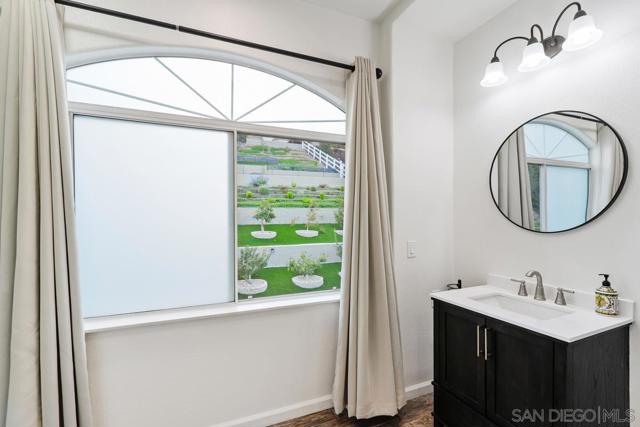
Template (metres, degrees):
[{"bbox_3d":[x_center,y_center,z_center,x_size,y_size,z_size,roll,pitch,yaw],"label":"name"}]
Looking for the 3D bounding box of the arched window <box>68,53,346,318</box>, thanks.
[{"bbox_3d":[-0.616,-0.215,1.989,1.850,1.669,0.100,0,-1,-22],"label":"arched window"}]

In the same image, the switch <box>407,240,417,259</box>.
[{"bbox_3d":[0.710,0.280,2.182,0.074,0.120,0.012,0,-1,-22],"label":"switch"}]

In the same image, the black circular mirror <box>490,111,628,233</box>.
[{"bbox_3d":[1.363,-0.239,1.715,0.025,0.715,0.715,0,-1,-22],"label":"black circular mirror"}]

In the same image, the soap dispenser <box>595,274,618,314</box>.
[{"bbox_3d":[1.421,0.401,1.409,0.083,0.180,0.083,0,-1,-6],"label":"soap dispenser"}]

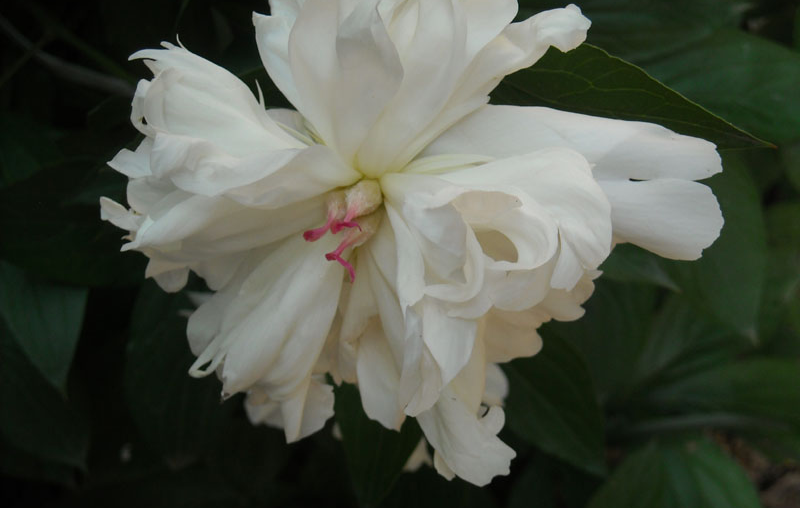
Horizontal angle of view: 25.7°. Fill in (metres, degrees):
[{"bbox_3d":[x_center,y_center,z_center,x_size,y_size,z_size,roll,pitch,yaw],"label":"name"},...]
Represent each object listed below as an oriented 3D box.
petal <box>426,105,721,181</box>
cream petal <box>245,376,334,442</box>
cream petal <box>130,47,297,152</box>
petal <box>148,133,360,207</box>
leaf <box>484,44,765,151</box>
[{"bbox_3d":[0.044,-0.029,0.457,0.077,0.020,0.015,6,9,1],"label":"petal"},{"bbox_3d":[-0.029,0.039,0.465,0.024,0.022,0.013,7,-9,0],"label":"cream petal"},{"bbox_3d":[-0.047,-0.039,0.447,0.045,0.020,0.020,27,12,8],"label":"cream petal"},{"bbox_3d":[-0.036,-0.021,0.438,0.054,0.018,0.022,-3,18,1],"label":"petal"},{"bbox_3d":[0.060,-0.041,0.482,0.082,0.013,0.035,6,57,7],"label":"leaf"}]

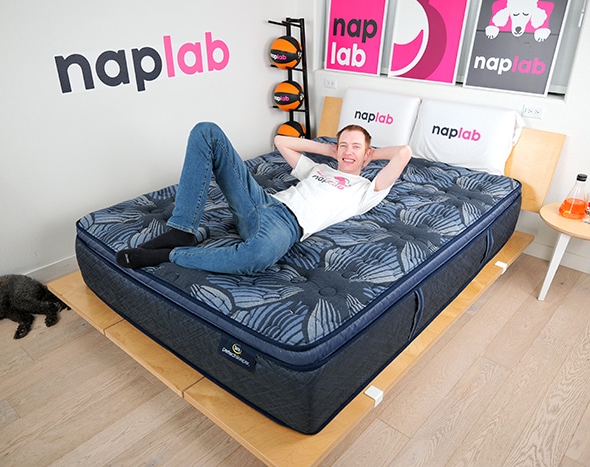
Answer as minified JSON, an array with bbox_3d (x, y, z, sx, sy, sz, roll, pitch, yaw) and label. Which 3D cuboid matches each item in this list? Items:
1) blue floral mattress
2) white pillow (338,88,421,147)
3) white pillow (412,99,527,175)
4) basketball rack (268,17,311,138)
[{"bbox_3d":[0.128,-0.001,2.658,1.520,0.405,2.030,22,35,37],"label":"blue floral mattress"},{"bbox_3d":[0.597,-0.815,3.352,0.620,0.400,0.130,22,23,37],"label":"white pillow"},{"bbox_3d":[1.050,-0.621,2.958,0.650,0.390,0.140,22,23,37],"label":"white pillow"},{"bbox_3d":[-0.030,-0.977,3.811,0.290,1.400,0.340,22,35,37],"label":"basketball rack"}]

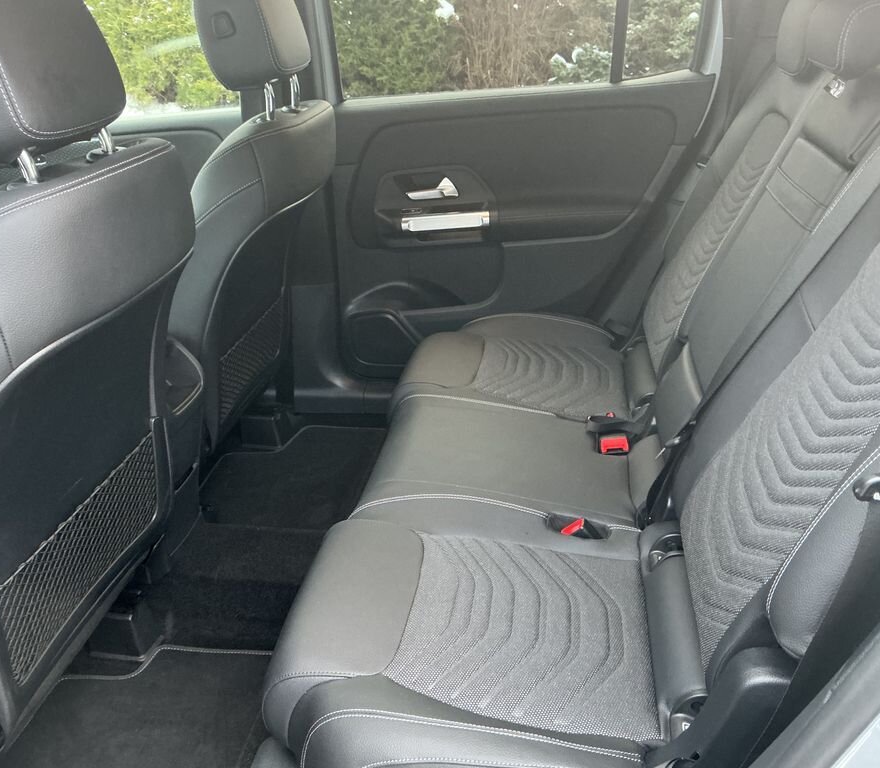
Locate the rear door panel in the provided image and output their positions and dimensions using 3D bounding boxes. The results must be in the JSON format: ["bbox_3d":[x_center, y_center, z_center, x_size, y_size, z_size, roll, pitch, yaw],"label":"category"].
[{"bbox_3d":[0.162,-0.311,1.900,0.790,0.690,0.120,3,25,9],"label":"rear door panel"}]

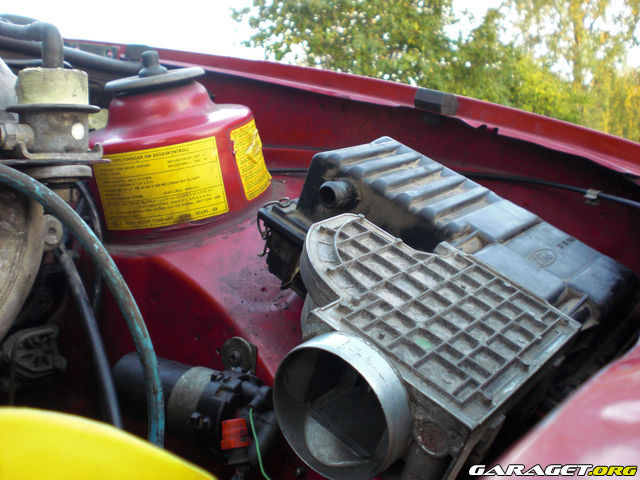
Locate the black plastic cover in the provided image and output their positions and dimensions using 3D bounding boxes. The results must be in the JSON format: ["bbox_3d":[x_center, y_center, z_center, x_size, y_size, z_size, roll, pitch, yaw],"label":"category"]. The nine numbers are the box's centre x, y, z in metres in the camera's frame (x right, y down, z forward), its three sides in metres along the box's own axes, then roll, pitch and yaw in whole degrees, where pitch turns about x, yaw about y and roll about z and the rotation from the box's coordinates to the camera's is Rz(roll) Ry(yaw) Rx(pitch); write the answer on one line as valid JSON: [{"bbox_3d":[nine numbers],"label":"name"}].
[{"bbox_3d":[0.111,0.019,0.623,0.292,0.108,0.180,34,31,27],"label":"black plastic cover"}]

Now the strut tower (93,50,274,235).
[{"bbox_3d":[-0.157,-0.107,0.770,0.190,0.175,0.190,6,23,37],"label":"strut tower"}]

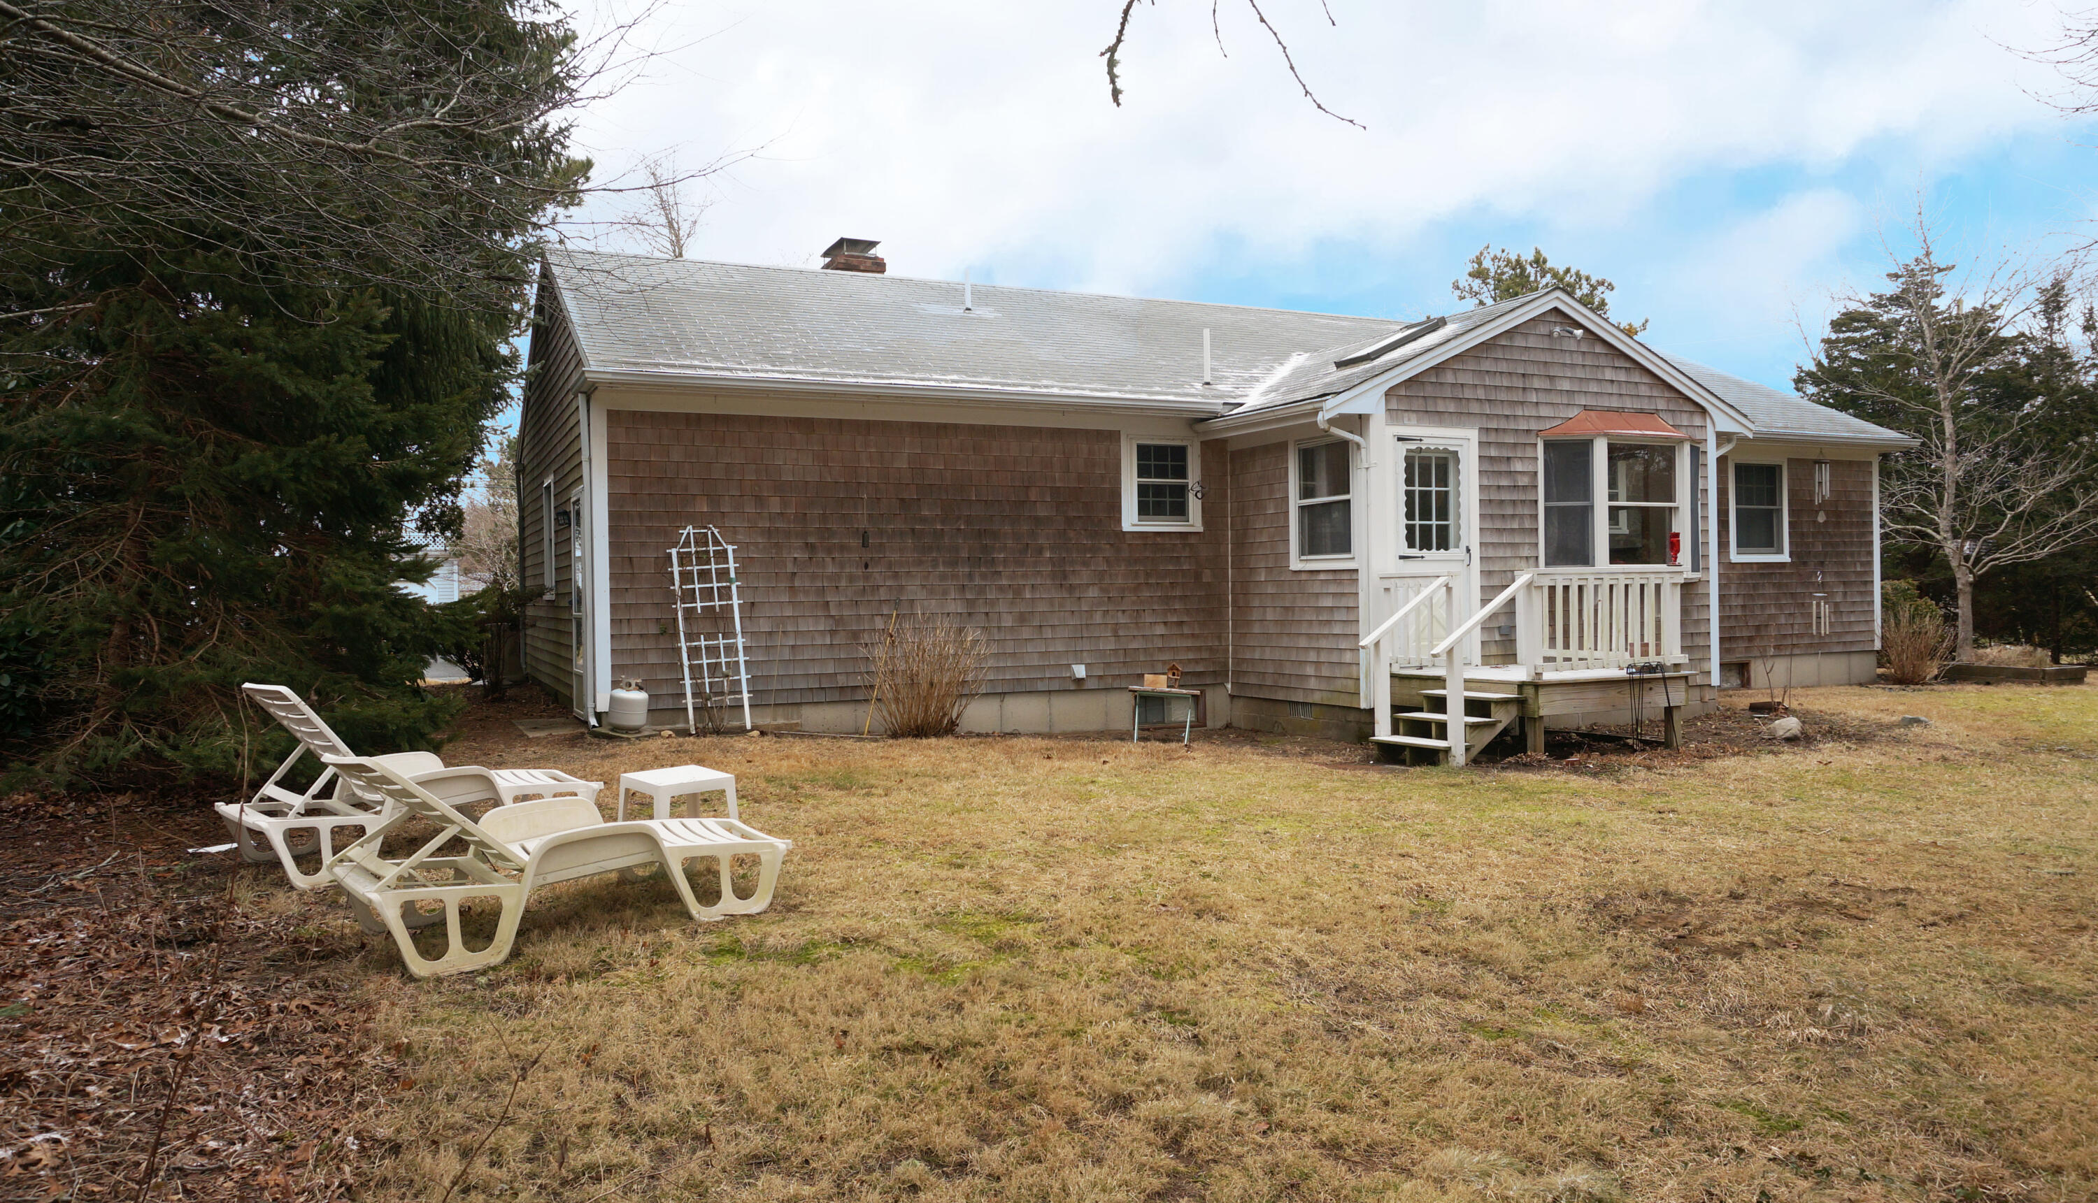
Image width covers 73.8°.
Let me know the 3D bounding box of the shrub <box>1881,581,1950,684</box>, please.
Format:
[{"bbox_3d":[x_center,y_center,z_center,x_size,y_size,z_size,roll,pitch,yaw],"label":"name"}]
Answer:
[{"bbox_3d":[11.059,0.410,17.900,1.050,1.320,1.000,-1,0,-25],"label":"shrub"}]

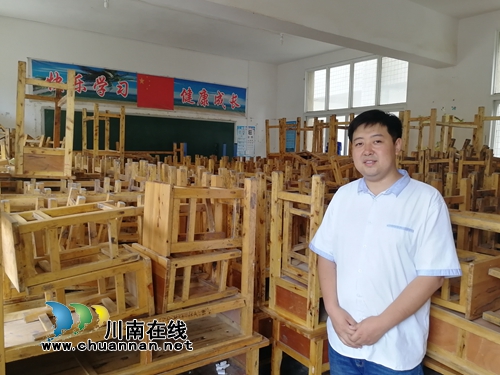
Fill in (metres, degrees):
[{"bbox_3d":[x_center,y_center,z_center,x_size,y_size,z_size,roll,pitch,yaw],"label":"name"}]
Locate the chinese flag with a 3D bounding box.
[{"bbox_3d":[-1.944,-1.972,8.106,0.790,0.664,0.020,-3,7,-35],"label":"chinese flag"}]

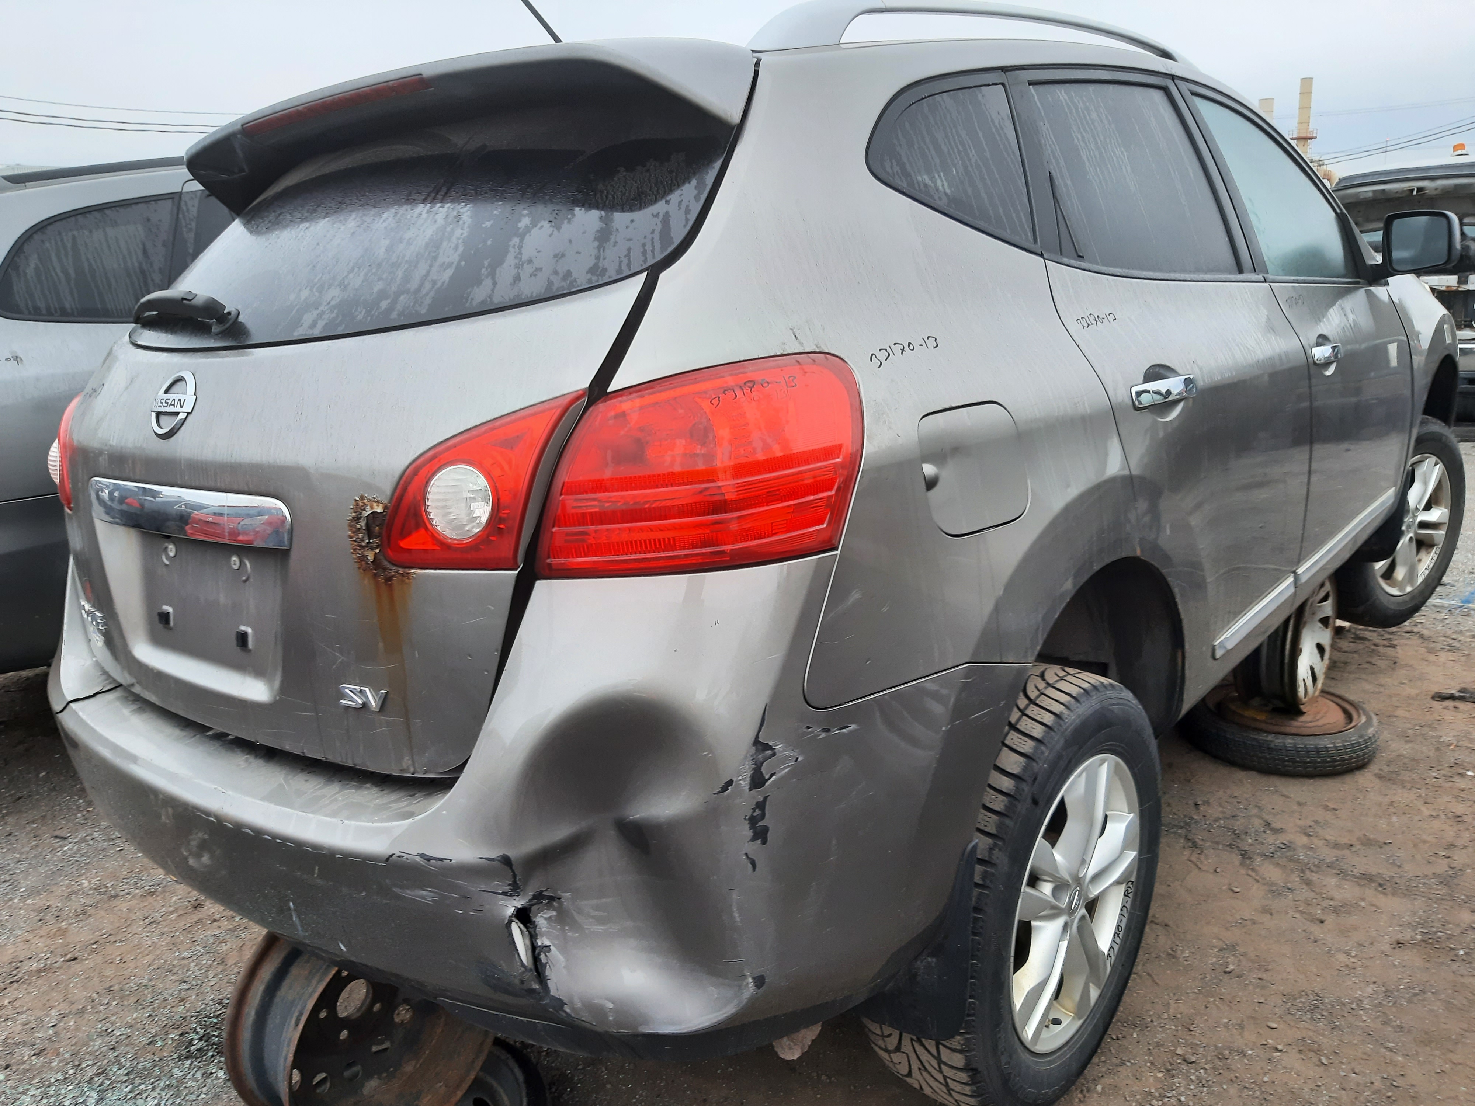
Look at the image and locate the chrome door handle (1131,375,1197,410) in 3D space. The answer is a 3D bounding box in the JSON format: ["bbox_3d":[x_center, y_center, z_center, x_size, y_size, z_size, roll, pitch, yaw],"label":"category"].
[{"bbox_3d":[0.654,-0.246,1.696,0.050,0.043,0.250,6,14,37],"label":"chrome door handle"}]

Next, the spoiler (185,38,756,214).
[{"bbox_3d":[-0.488,-0.623,1.679,1.270,0.160,0.330,7,18,40],"label":"spoiler"}]

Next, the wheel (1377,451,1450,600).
[{"bbox_3d":[2.218,-0.105,3.787,0.468,0.468,0.190,-12,17,-29],"label":"wheel"}]

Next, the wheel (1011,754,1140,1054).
[{"bbox_3d":[0.475,0.536,1.803,0.190,0.468,0.468,8,18,40],"label":"wheel"}]

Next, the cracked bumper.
[{"bbox_3d":[-0.542,0.227,1.743,1.770,0.610,0.750,7,18,40],"label":"cracked bumper"}]

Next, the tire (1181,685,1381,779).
[{"bbox_3d":[1.645,0.520,3.375,0.575,0.125,0.575,8,18,39],"label":"tire"}]

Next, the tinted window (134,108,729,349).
[{"bbox_3d":[-0.597,-0.418,1.581,1.340,0.120,0.450,7,60,40],"label":"tinted window"}]

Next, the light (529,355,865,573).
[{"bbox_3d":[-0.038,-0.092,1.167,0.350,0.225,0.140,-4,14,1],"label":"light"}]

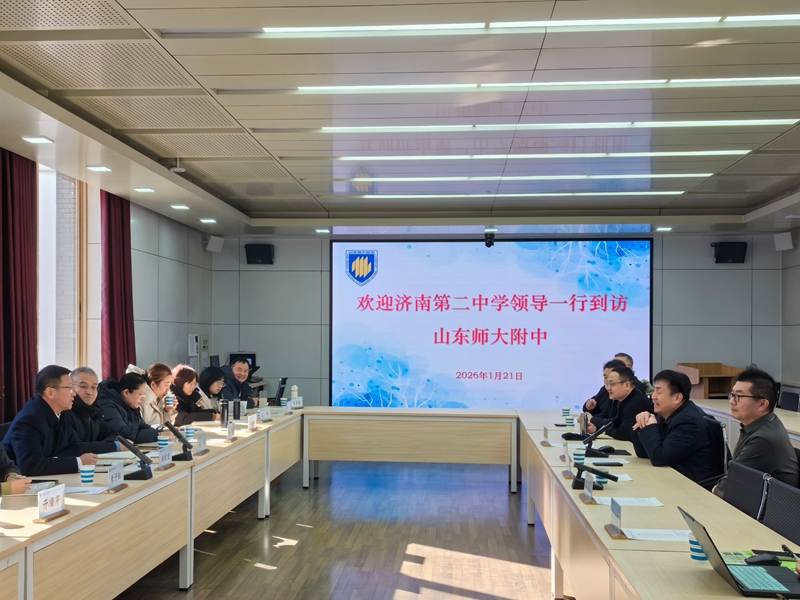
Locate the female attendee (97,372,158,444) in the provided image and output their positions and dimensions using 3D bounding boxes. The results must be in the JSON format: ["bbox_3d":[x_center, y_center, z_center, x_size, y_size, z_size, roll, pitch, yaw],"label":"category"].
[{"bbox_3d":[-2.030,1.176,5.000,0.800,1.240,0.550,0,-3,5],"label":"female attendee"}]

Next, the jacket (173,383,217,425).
[{"bbox_3d":[-1.807,1.025,5.716,0.550,0.630,0.500,1,-3,-7],"label":"jacket"}]

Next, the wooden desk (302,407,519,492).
[{"bbox_3d":[0.115,1.527,6.920,2.160,0.750,0.600,0,-3,5],"label":"wooden desk"}]

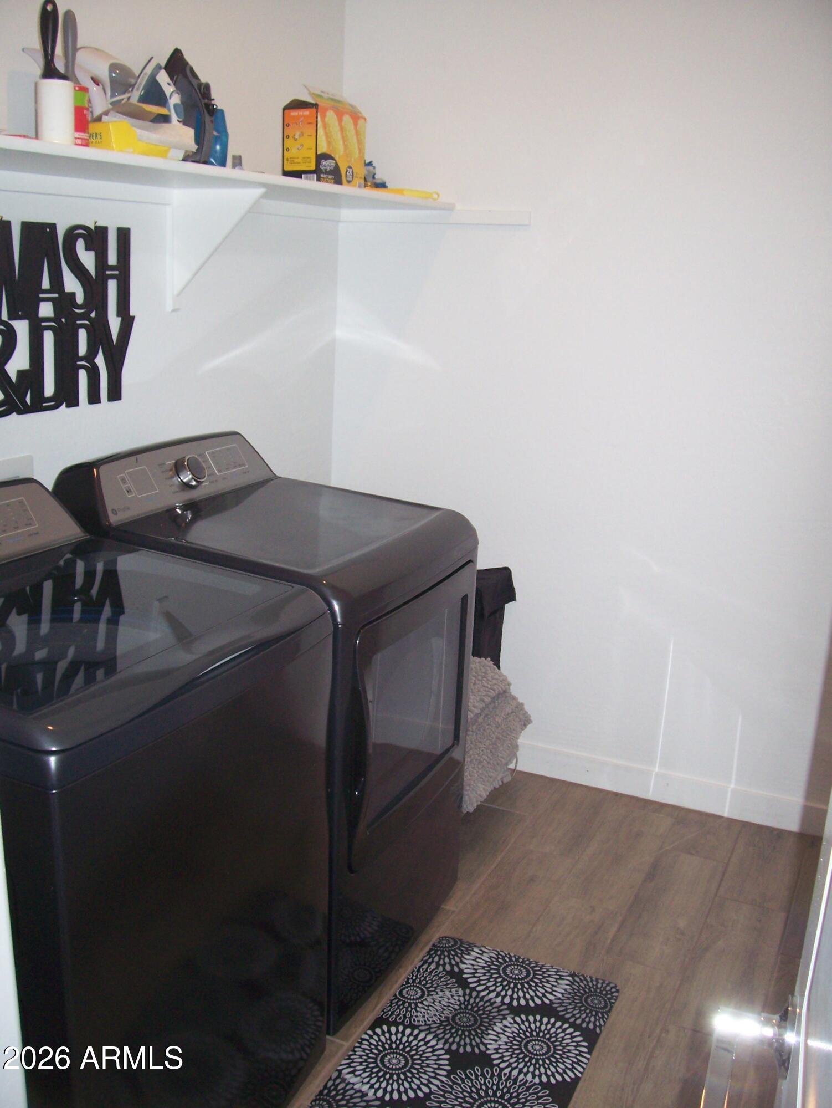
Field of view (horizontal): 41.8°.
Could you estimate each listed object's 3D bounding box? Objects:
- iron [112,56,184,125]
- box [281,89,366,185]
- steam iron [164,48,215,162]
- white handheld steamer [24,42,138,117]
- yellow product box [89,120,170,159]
[{"bbox_3d":[-0.488,-0.884,2.154,0.122,0.222,0.110,21,23,39],"label":"iron"},{"bbox_3d":[-0.216,-0.962,2.560,0.097,0.187,0.200,10,17,28],"label":"box"},{"bbox_3d":[-0.462,-0.919,2.255,0.128,0.245,0.110,18,22,35],"label":"steam iron"},{"bbox_3d":[-0.690,-0.928,2.239,0.110,0.190,0.260,11,18,29],"label":"white handheld steamer"},{"bbox_3d":[-0.521,-0.737,1.946,0.110,0.050,0.150,12,18,32],"label":"yellow product box"}]

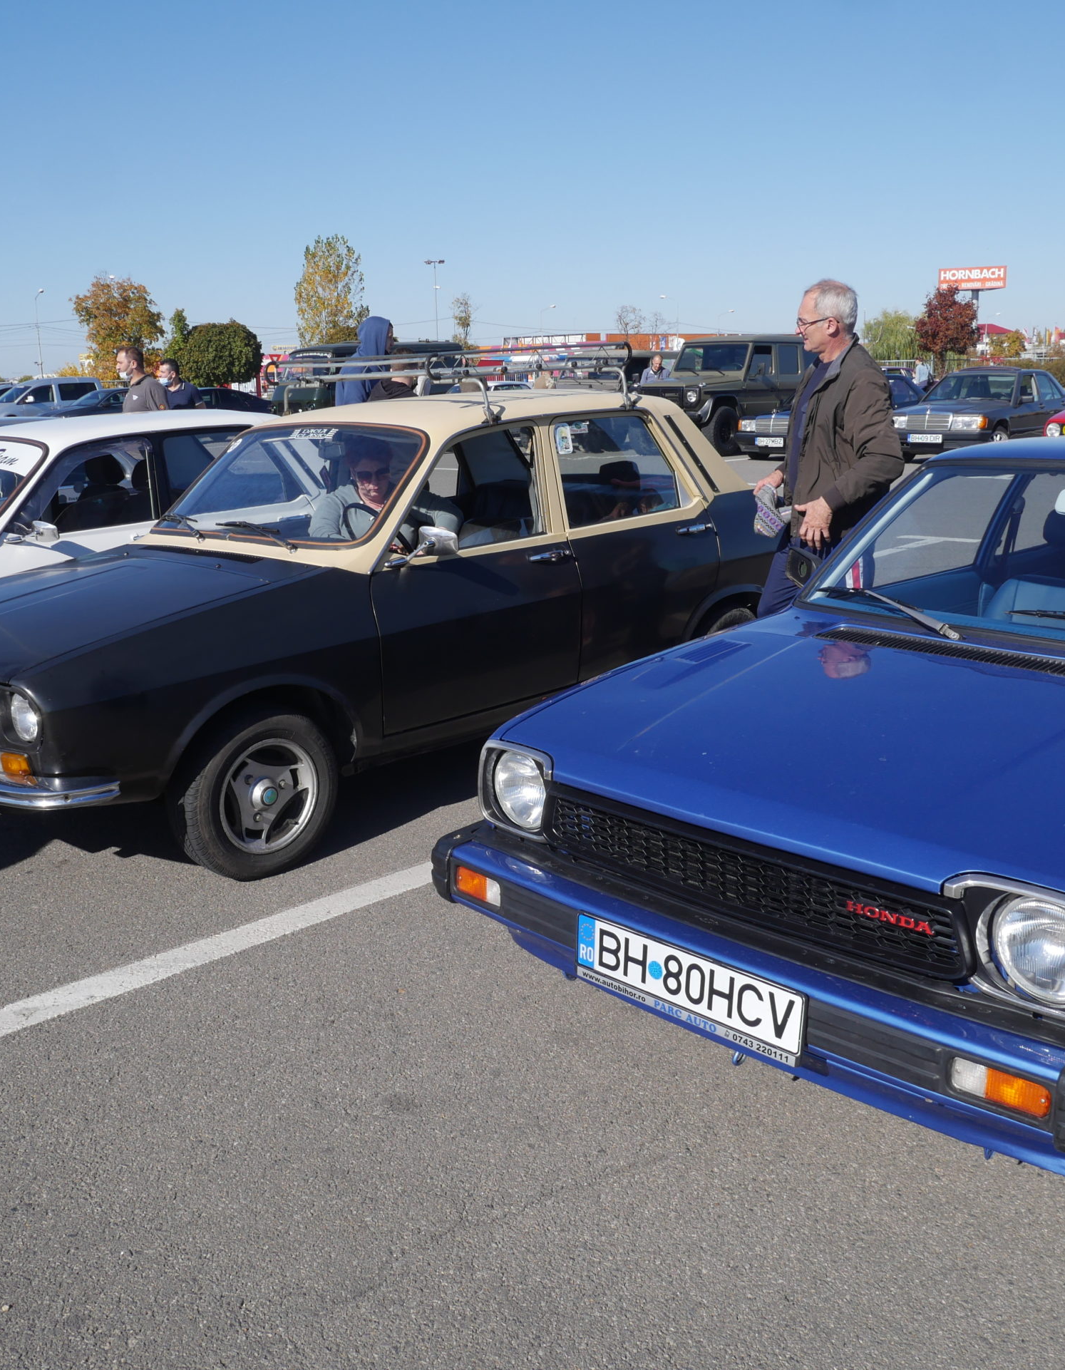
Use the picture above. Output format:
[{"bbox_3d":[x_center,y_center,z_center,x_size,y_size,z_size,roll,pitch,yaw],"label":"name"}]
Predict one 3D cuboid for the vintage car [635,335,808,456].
[{"bbox_3d":[3.698,-5.298,23.210,1.720,2.000,4.500,10,18,41],"label":"vintage car"}]

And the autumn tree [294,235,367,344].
[{"bbox_3d":[-11.843,-21.324,76.190,4.400,11.000,4.400,-1,12,0],"label":"autumn tree"}]

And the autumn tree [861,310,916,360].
[{"bbox_3d":[23.861,-22.554,85.655,5.500,5.595,5.500,-1,14,0],"label":"autumn tree"}]

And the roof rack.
[{"bbox_3d":[-0.317,-1.191,5.005,1.080,0.270,1.120,-14,19,-42],"label":"roof rack"}]

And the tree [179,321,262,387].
[{"bbox_3d":[-12.090,-12.400,50.472,3.000,4.033,3.000,-1,14,0],"label":"tree"}]

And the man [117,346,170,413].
[{"bbox_3d":[-2.972,-1.695,9.795,0.380,1.800,0.520,-7,14,-26],"label":"man"}]

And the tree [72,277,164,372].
[{"bbox_3d":[-18.904,-15.153,58.812,4.400,7.500,4.400,-1,12,0],"label":"tree"}]

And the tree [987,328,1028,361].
[{"bbox_3d":[35.270,-23.539,94.649,3.100,6.000,3.100,-1,12,0],"label":"tree"}]

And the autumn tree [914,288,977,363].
[{"bbox_3d":[22.649,-18.907,69.599,3.309,5.371,3.309,3,15,17],"label":"autumn tree"}]

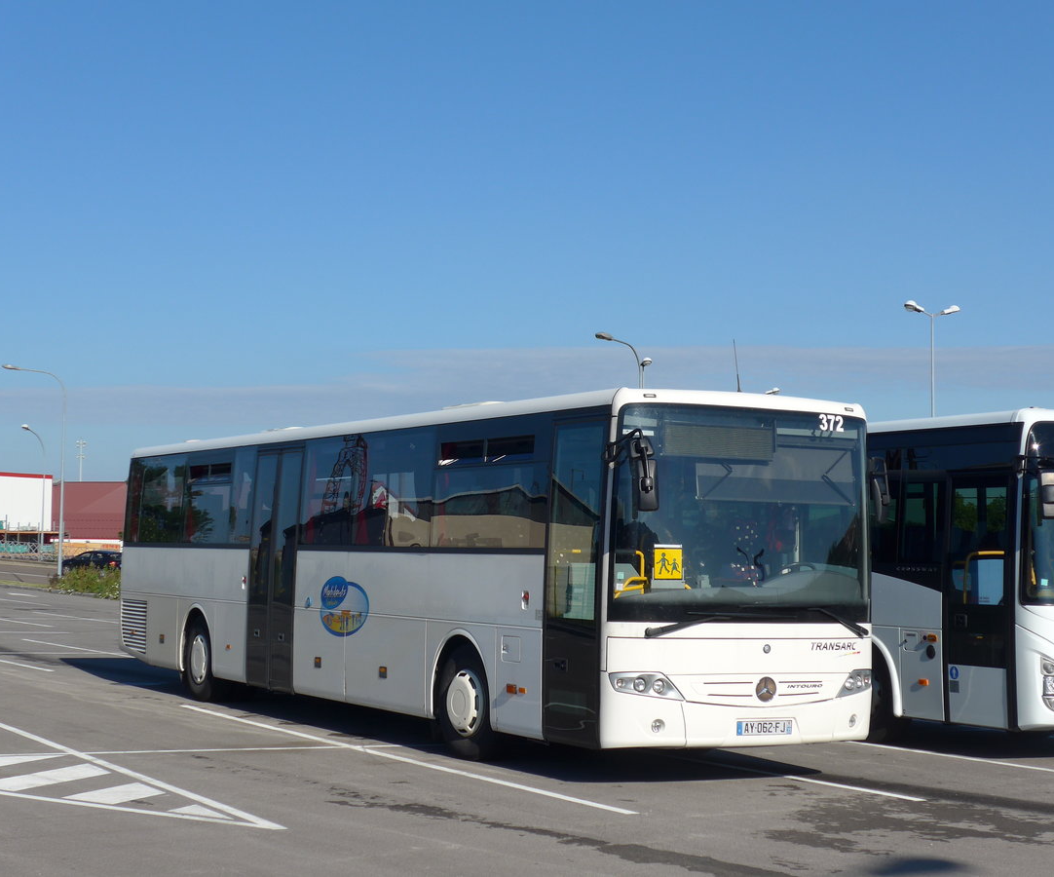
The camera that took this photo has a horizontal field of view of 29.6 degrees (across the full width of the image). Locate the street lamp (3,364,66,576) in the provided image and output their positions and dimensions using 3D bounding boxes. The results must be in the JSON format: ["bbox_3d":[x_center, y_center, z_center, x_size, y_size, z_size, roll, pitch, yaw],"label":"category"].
[{"bbox_3d":[-20.896,1.540,84.310,2.550,9.416,0.320,2,-3,-21],"label":"street lamp"}]

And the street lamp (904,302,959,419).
[{"bbox_3d":[11.515,0.655,56.739,1.860,9.156,0.350,3,-4,-28],"label":"street lamp"}]

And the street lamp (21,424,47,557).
[{"bbox_3d":[-34.546,3.804,139.448,1.520,9.800,0.350,2,-4,-24],"label":"street lamp"}]

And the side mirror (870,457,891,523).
[{"bbox_3d":[2.866,0.415,16.150,0.200,0.530,0.230,-2,-4,42],"label":"side mirror"}]

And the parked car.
[{"bbox_3d":[-24.341,7.080,112.000,4.250,1.470,1.780,-1,-4,25],"label":"parked car"}]

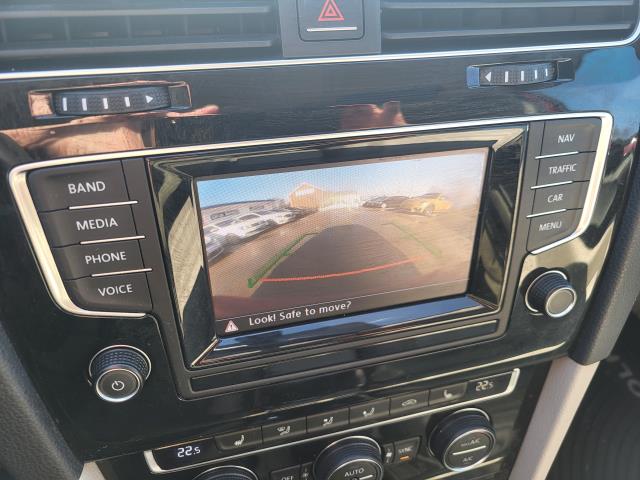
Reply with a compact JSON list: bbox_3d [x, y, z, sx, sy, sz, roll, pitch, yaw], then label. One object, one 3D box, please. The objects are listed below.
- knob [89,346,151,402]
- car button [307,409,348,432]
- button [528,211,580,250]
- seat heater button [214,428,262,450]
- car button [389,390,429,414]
[{"bbox_3d":[-0.097,0.066,0.231,0.028,0.028,0.015,-8,28,-13],"label":"knob"},{"bbox_3d":[0.005,0.111,0.295,0.026,0.013,0.005,-8,28,-13],"label":"car button"},{"bbox_3d":[0.130,-0.006,0.269,0.033,0.021,0.005,-8,28,-13],"label":"button"},{"bbox_3d":[-0.048,0.117,0.283,0.027,0.013,0.005,-8,28,-13],"label":"seat heater button"},{"bbox_3d":[0.058,0.104,0.307,0.026,0.013,0.005,-8,28,-13],"label":"car button"}]

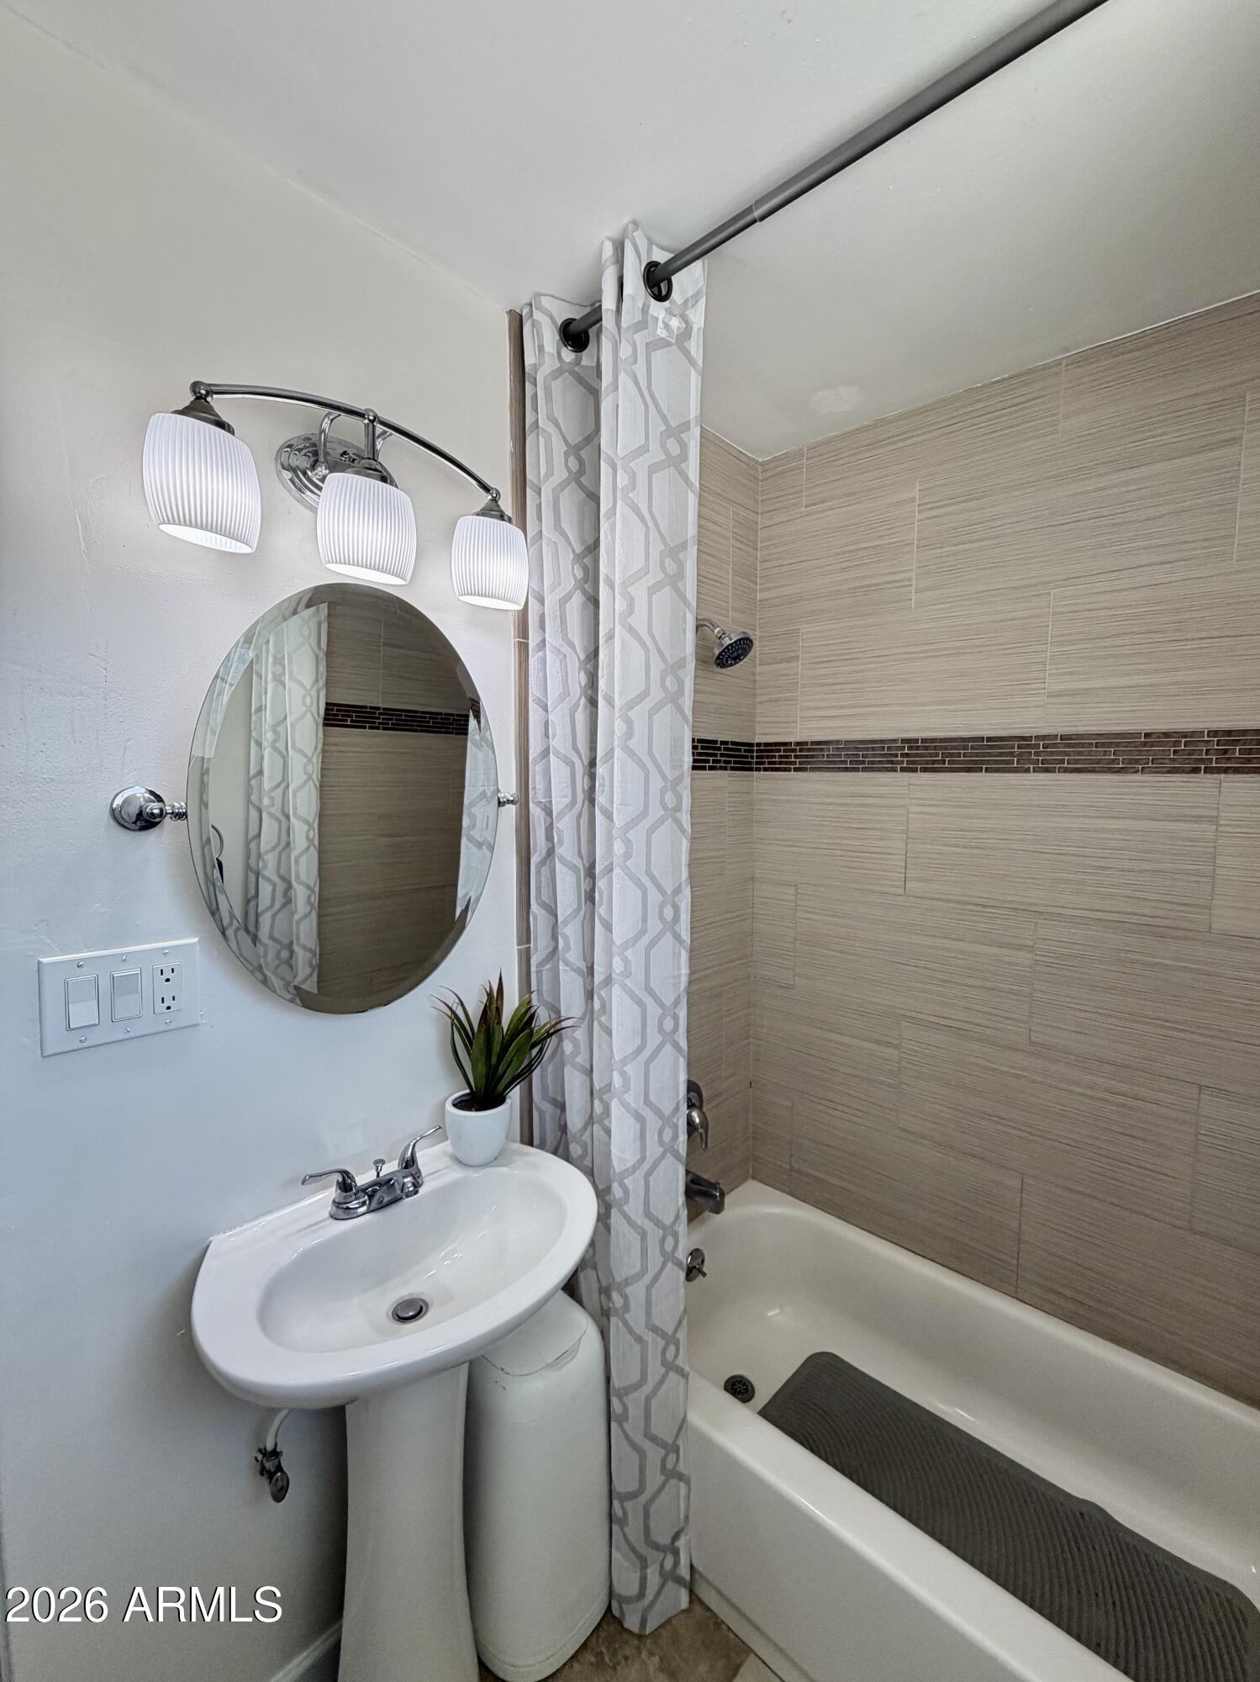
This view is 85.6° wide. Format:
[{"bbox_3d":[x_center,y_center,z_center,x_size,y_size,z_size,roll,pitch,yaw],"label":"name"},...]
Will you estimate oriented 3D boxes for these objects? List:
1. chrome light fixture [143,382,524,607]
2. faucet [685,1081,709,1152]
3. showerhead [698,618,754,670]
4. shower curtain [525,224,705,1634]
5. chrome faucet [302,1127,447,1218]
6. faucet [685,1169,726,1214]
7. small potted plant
[{"bbox_3d":[-0.391,-0.498,0.986,0.174,0.238,0.534,5,7,44],"label":"chrome light fixture"},{"bbox_3d":[0.166,0.712,1.732,0.082,0.173,0.174,5,7,44],"label":"faucet"},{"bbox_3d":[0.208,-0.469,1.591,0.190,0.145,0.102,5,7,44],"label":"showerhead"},{"bbox_3d":[-0.051,0.199,1.217,0.395,2.250,0.115,5,7,44],"label":"shower curtain"},{"bbox_3d":[-0.371,0.526,1.050,0.152,0.085,0.226,5,7,44],"label":"chrome faucet"},{"bbox_3d":[0.186,0.886,1.728,0.138,0.080,0.052,5,7,44],"label":"faucet"},{"bbox_3d":[-0.228,0.399,1.176,0.195,0.318,0.205,0,5,0],"label":"small potted plant"}]

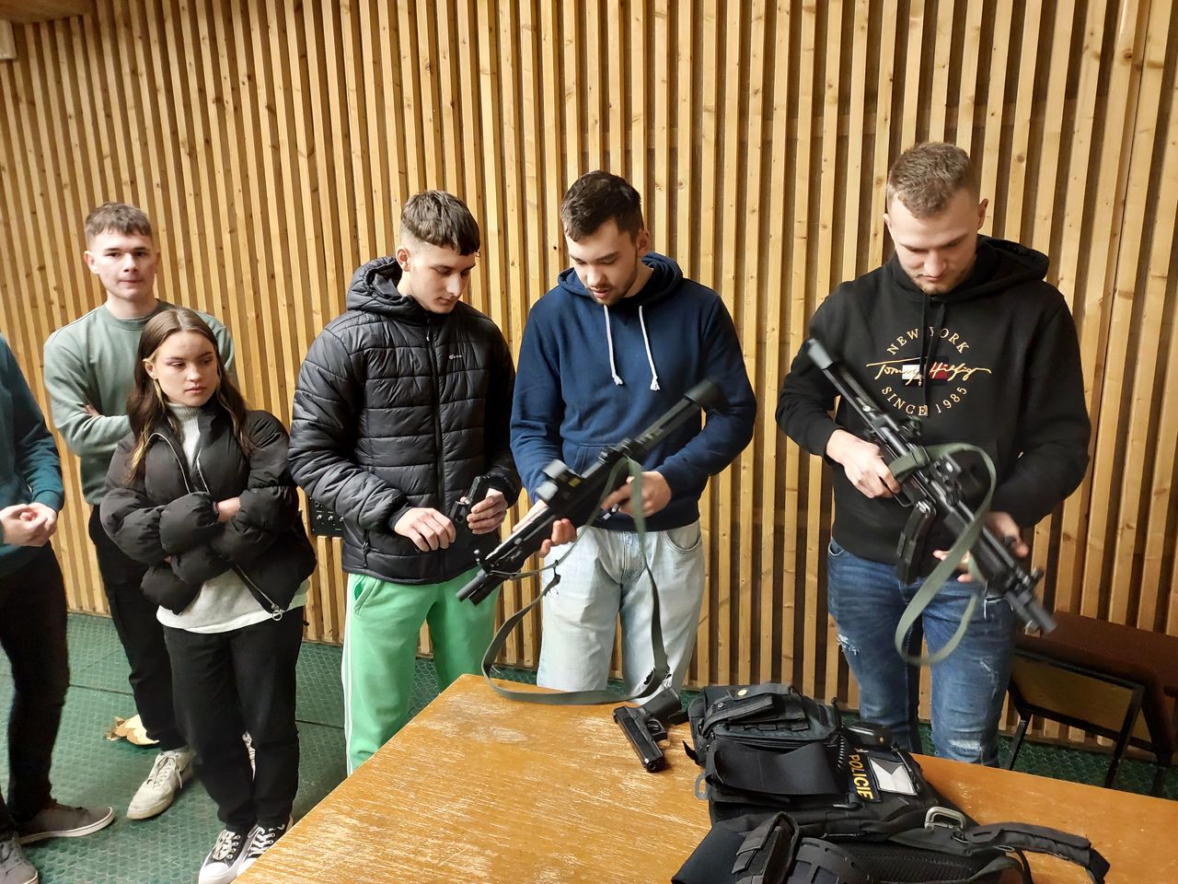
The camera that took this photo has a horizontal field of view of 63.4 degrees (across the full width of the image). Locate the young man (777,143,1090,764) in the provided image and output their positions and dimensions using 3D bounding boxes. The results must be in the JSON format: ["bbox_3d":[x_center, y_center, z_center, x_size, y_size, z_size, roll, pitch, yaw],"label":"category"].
[{"bbox_3d":[0.668,0.336,1.974,0.590,1.840,0.470,4,16,17],"label":"young man"}]

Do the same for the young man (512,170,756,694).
[{"bbox_3d":[0.105,0.296,2.240,0.540,1.800,0.460,0,15,4],"label":"young man"}]

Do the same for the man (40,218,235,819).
[{"bbox_3d":[-1.184,0.228,2.682,0.510,1.750,0.440,-5,15,-15],"label":"man"}]

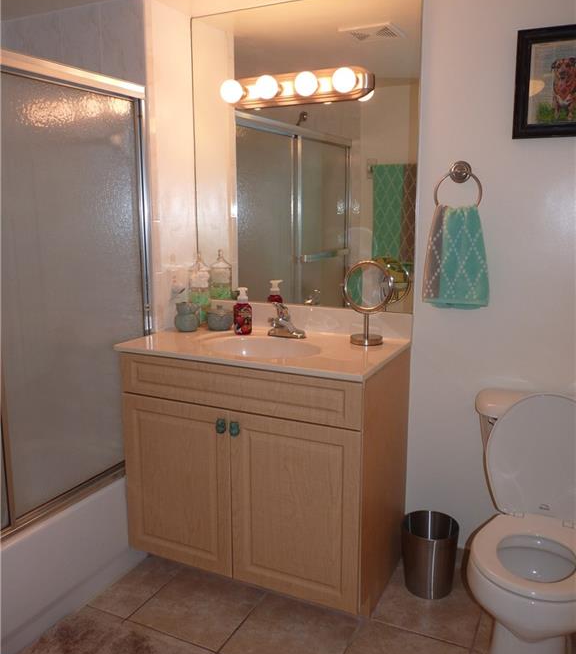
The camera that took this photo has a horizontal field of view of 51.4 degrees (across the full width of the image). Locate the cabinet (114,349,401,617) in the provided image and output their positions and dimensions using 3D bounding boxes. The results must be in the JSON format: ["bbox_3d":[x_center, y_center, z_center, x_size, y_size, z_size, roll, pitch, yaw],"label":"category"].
[{"bbox_3d":[-0.085,0.488,2.221,0.925,0.869,0.511,5,12,25],"label":"cabinet"}]

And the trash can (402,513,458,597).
[{"bbox_3d":[0.515,0.826,2.168,0.201,0.232,0.201,0,11,0],"label":"trash can"}]

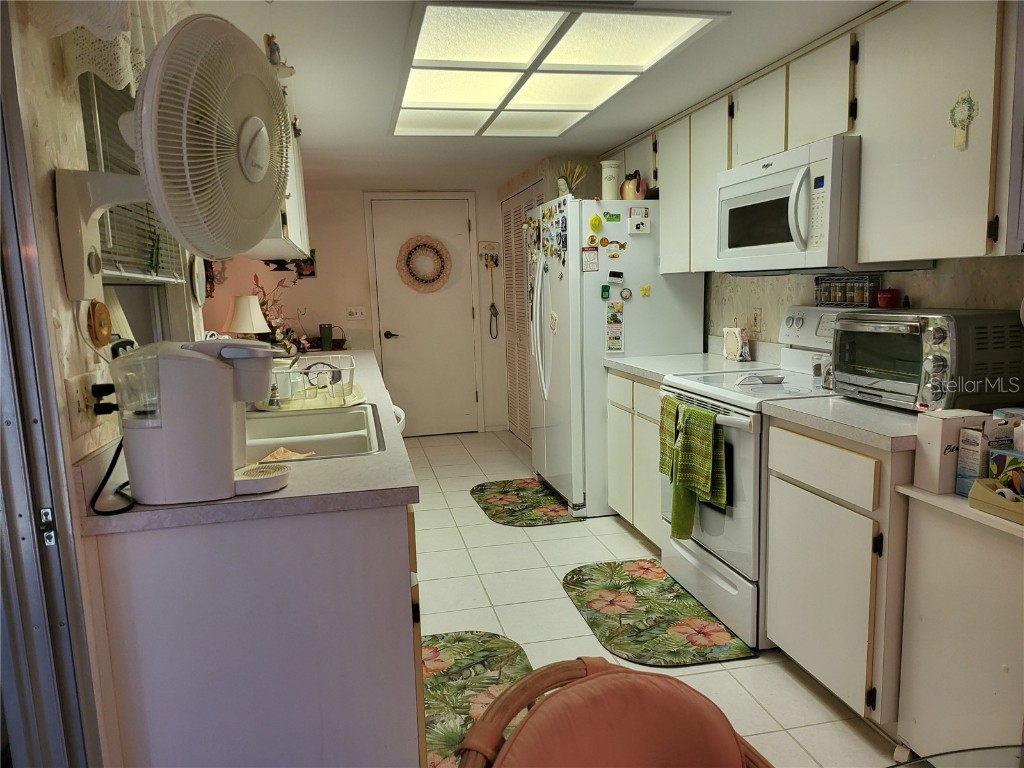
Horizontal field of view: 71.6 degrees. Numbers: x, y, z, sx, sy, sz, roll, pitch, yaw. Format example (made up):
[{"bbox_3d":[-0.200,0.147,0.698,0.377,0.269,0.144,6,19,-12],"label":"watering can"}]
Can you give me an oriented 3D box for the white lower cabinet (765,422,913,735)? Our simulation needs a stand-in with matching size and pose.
[{"bbox_3d":[1.187,0.548,2.167,0.610,0.868,0.555,-3,8,-12],"label":"white lower cabinet"}]

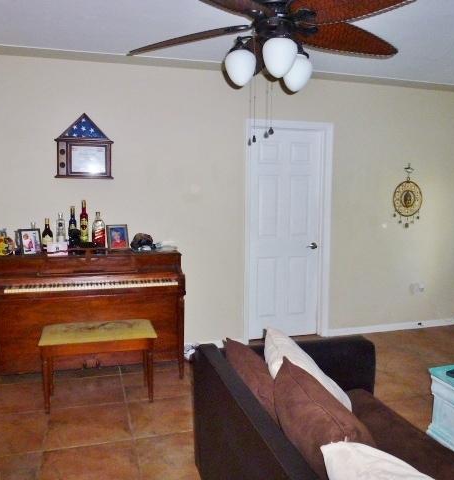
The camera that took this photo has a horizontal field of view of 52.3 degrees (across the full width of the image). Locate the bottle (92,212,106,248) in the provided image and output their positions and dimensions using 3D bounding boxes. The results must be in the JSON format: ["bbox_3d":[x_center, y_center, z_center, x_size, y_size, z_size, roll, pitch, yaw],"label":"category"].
[{"bbox_3d":[-1.034,-0.057,3.742,0.105,0.343,0.100,-2,7,-15],"label":"bottle"}]

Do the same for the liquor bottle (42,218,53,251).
[{"bbox_3d":[-1.424,-0.028,3.678,0.083,0.295,0.083,-2,7,-15],"label":"liquor bottle"}]

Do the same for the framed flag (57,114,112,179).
[{"bbox_3d":[-1.156,-0.763,3.770,0.452,0.520,0.085,-2,7,-15],"label":"framed flag"}]

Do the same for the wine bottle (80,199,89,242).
[{"bbox_3d":[-1.144,-0.104,3.726,0.072,0.420,0.072,-2,7,-15],"label":"wine bottle"}]

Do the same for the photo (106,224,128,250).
[{"bbox_3d":[-0.910,-0.016,3.865,0.190,0.235,0.040,-2,-2,-15],"label":"photo"}]

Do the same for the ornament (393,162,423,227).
[{"bbox_3d":[1.828,-0.442,4.670,0.320,0.650,0.030,-2,7,-15],"label":"ornament"}]

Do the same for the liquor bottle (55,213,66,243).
[{"bbox_3d":[-1.321,-0.050,3.683,0.070,0.340,0.070,-2,7,-15],"label":"liquor bottle"}]

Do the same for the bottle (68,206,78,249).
[{"bbox_3d":[-1.228,-0.074,3.696,0.068,0.385,0.068,-2,7,-15],"label":"bottle"}]

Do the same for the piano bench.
[{"bbox_3d":[-0.878,0.878,3.225,0.737,0.480,0.365,-2,7,-15],"label":"piano bench"}]

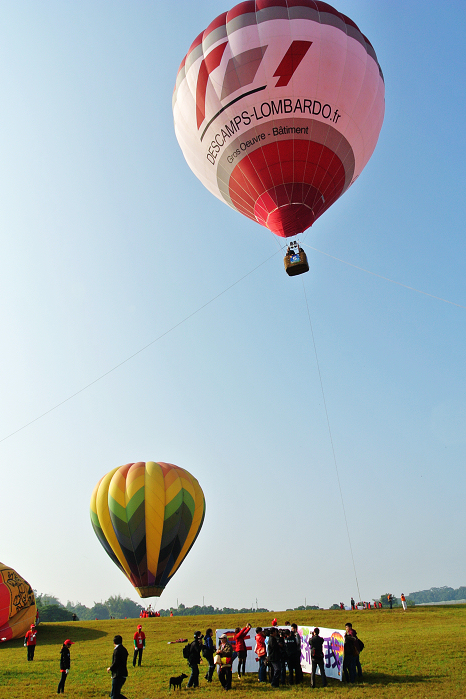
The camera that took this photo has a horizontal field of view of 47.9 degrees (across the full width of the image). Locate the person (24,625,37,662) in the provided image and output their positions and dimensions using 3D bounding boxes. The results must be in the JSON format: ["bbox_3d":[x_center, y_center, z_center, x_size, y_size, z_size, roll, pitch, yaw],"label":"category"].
[{"bbox_3d":[-10.396,15.149,27.102,0.560,1.650,0.360,9,-28,-20],"label":"person"}]

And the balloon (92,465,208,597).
[{"bbox_3d":[-12.138,25.940,76.356,17.000,18.500,17.000,-5,-26,-2],"label":"balloon"}]

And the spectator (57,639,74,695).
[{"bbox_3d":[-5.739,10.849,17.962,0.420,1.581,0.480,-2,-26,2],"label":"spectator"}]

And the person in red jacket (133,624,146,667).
[{"bbox_3d":[-4.425,13.943,24.686,0.560,1.709,0.360,9,-28,-20],"label":"person in red jacket"}]

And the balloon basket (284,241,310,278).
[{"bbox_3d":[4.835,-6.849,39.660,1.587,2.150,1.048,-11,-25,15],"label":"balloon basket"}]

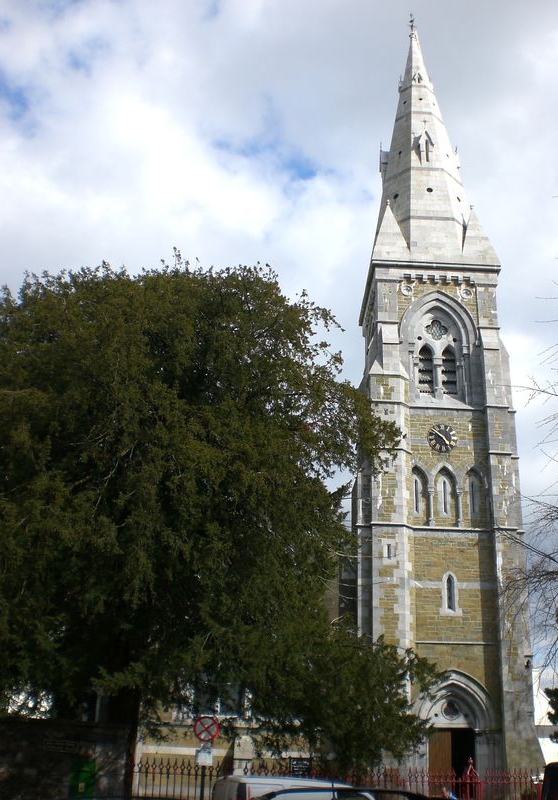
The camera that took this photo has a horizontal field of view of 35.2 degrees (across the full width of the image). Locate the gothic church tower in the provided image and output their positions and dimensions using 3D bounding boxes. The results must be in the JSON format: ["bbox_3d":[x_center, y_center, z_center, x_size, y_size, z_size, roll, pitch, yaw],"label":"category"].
[{"bbox_3d":[7.944,-3.353,47.787,7.973,45.836,7.638,2,-24,0],"label":"gothic church tower"}]

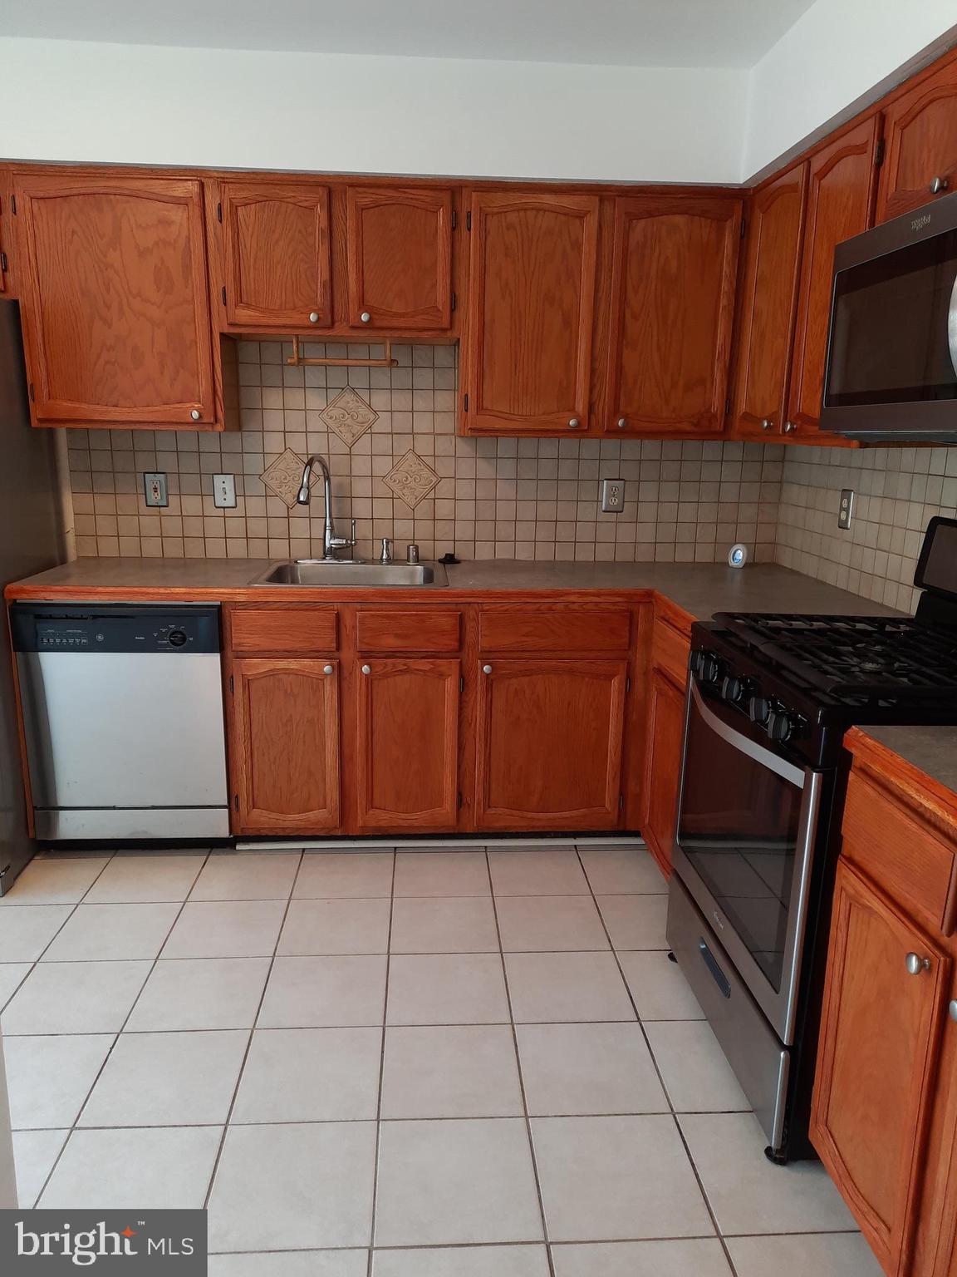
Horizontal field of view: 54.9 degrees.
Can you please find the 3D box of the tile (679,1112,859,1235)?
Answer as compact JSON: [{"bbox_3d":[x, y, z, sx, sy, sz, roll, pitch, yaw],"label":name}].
[{"bbox_3d":[0.570,1.026,1.784,0.301,0.010,0.301,0,13,-4],"label":"tile"}]

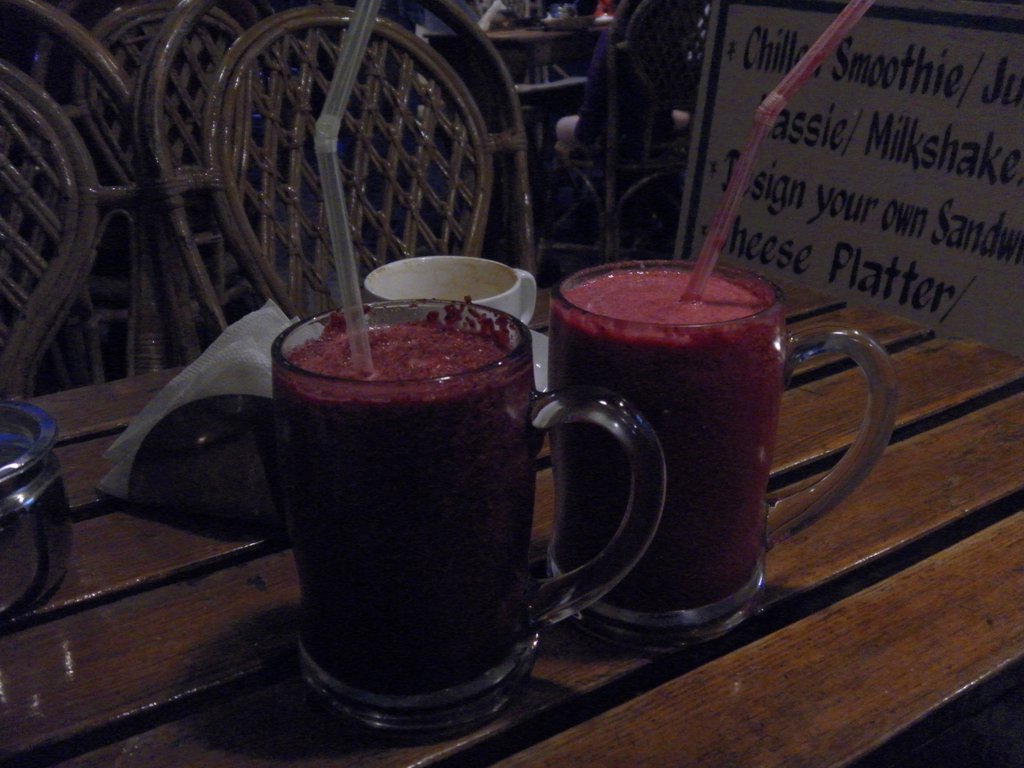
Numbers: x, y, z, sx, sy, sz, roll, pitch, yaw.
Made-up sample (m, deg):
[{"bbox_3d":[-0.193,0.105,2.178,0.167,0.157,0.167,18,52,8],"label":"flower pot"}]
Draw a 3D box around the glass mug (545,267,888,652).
[{"bbox_3d":[0.080,0.024,0.394,0.128,0.123,0.083,1,22,6],"label":"glass mug"}]

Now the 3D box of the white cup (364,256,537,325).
[{"bbox_3d":[-0.031,-0.035,0.612,0.112,0.060,0.089,-18,27,-37],"label":"white cup"}]

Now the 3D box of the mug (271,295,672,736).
[{"bbox_3d":[-0.012,0.044,0.349,0.128,0.123,0.083,5,22,15],"label":"mug"}]

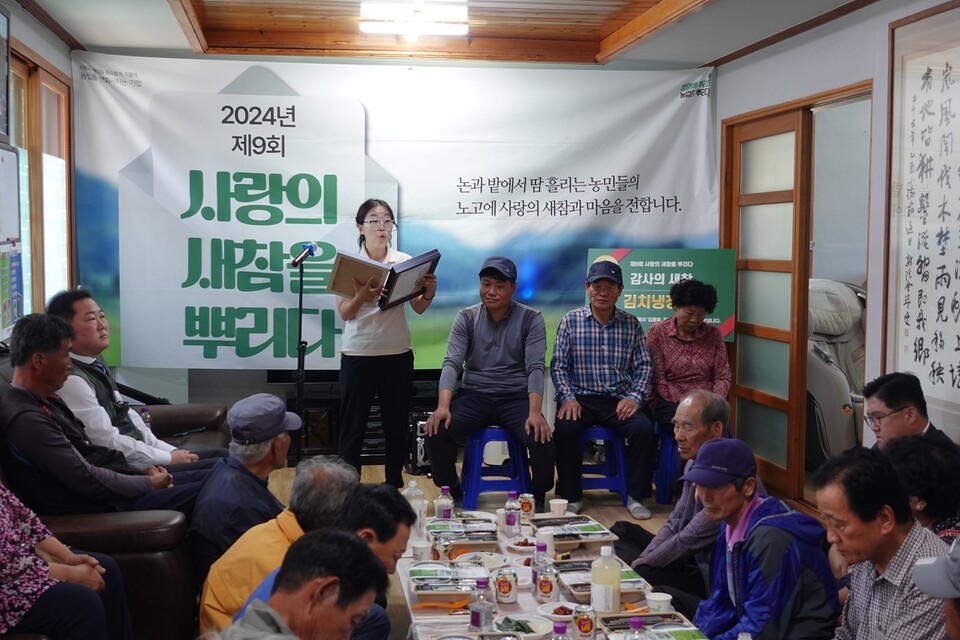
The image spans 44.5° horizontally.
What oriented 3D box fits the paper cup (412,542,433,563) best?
[{"bbox_3d":[-0.188,0.768,3.810,0.068,0.072,0.068,0,4,0],"label":"paper cup"}]

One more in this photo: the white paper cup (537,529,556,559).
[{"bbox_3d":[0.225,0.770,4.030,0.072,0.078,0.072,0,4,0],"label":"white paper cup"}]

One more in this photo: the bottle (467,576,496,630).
[{"bbox_3d":[0.007,0.771,3.149,0.064,0.157,0.064,0,4,0],"label":"bottle"}]

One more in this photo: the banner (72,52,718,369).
[{"bbox_3d":[-0.462,-0.656,7.374,4.000,1.950,0.070,0,4,-9],"label":"banner"}]

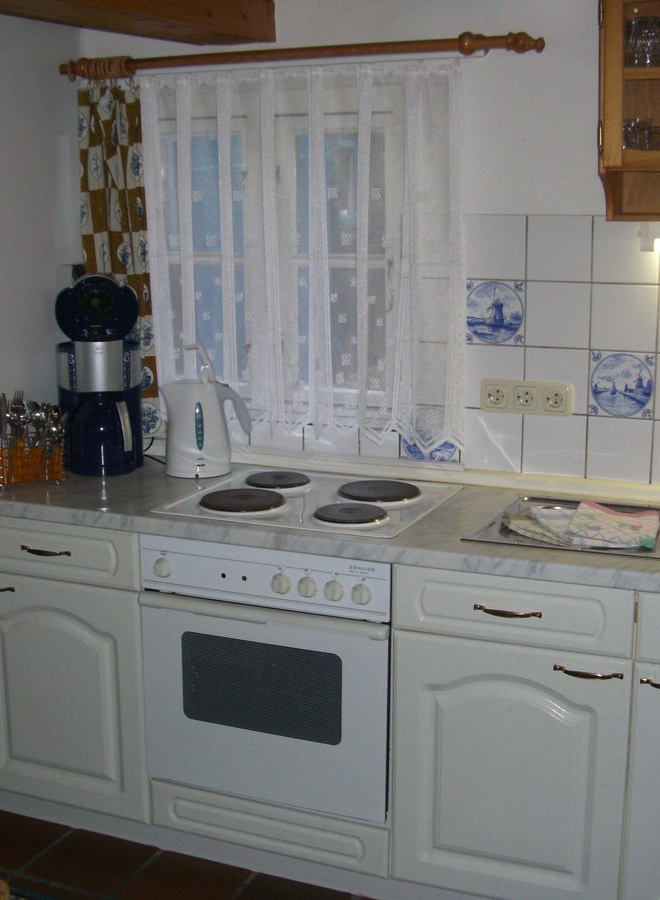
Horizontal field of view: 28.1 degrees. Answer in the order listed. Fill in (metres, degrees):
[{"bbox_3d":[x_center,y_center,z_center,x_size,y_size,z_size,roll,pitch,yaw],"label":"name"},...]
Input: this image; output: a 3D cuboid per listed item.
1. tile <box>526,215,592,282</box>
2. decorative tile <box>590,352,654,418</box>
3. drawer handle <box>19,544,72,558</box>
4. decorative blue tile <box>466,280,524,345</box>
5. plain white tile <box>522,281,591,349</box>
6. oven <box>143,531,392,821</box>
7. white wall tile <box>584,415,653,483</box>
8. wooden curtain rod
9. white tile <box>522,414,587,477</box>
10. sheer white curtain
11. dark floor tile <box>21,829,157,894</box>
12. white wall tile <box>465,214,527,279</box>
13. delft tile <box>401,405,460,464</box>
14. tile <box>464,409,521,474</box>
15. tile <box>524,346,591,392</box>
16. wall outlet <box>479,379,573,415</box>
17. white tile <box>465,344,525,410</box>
[{"bbox_3d":[0.523,-0.456,2.992,0.150,0.150,0.009,5,12,24],"label":"tile"},{"bbox_3d":[0.673,-0.151,3.039,0.152,0.152,0.010,5,12,23],"label":"decorative tile"},{"bbox_3d":[-0.659,0.235,3.032,0.142,0.018,0.026,5,12,24],"label":"drawer handle"},{"bbox_3d":[0.387,-0.320,3.081,0.150,0.150,0.009,5,12,24],"label":"decorative blue tile"},{"bbox_3d":[0.524,-0.308,3.020,0.150,0.150,0.009,5,12,24],"label":"plain white tile"},{"bbox_3d":[-0.048,0.454,3.108,0.601,0.594,0.575,5,12,23],"label":"oven"},{"bbox_3d":[0.674,0.001,3.069,0.152,0.152,0.010,5,12,23],"label":"white wall tile"},{"bbox_3d":[-0.115,-0.918,3.079,1.256,0.054,0.054,5,12,23],"label":"wooden curtain rod"},{"bbox_3d":[0.534,-0.011,3.130,0.152,0.152,0.010,5,12,23],"label":"white tile"},{"bbox_3d":[-0.081,-0.475,3.246,0.872,0.922,0.060,5,12,23],"label":"sheer white curtain"},{"bbox_3d":[-0.546,0.955,3.087,0.243,0.012,0.232,5,12,23],"label":"dark floor tile"},{"bbox_3d":[0.386,-0.468,3.053,0.150,0.150,0.009,5,12,24],"label":"white wall tile"},{"bbox_3d":[0.247,-0.035,3.211,0.150,0.150,0.008,5,12,23],"label":"delft tile"},{"bbox_3d":[0.393,-0.022,3.191,0.152,0.152,0.010,5,12,23],"label":"tile"},{"bbox_3d":[0.533,-0.163,3.100,0.152,0.152,0.010,5,12,23],"label":"tile"},{"bbox_3d":[0.462,-0.122,3.084,0.222,0.078,0.015,5,12,23],"label":"wall outlet"},{"bbox_3d":[0.387,-0.174,3.121,0.150,0.150,0.008,5,12,23],"label":"white tile"}]

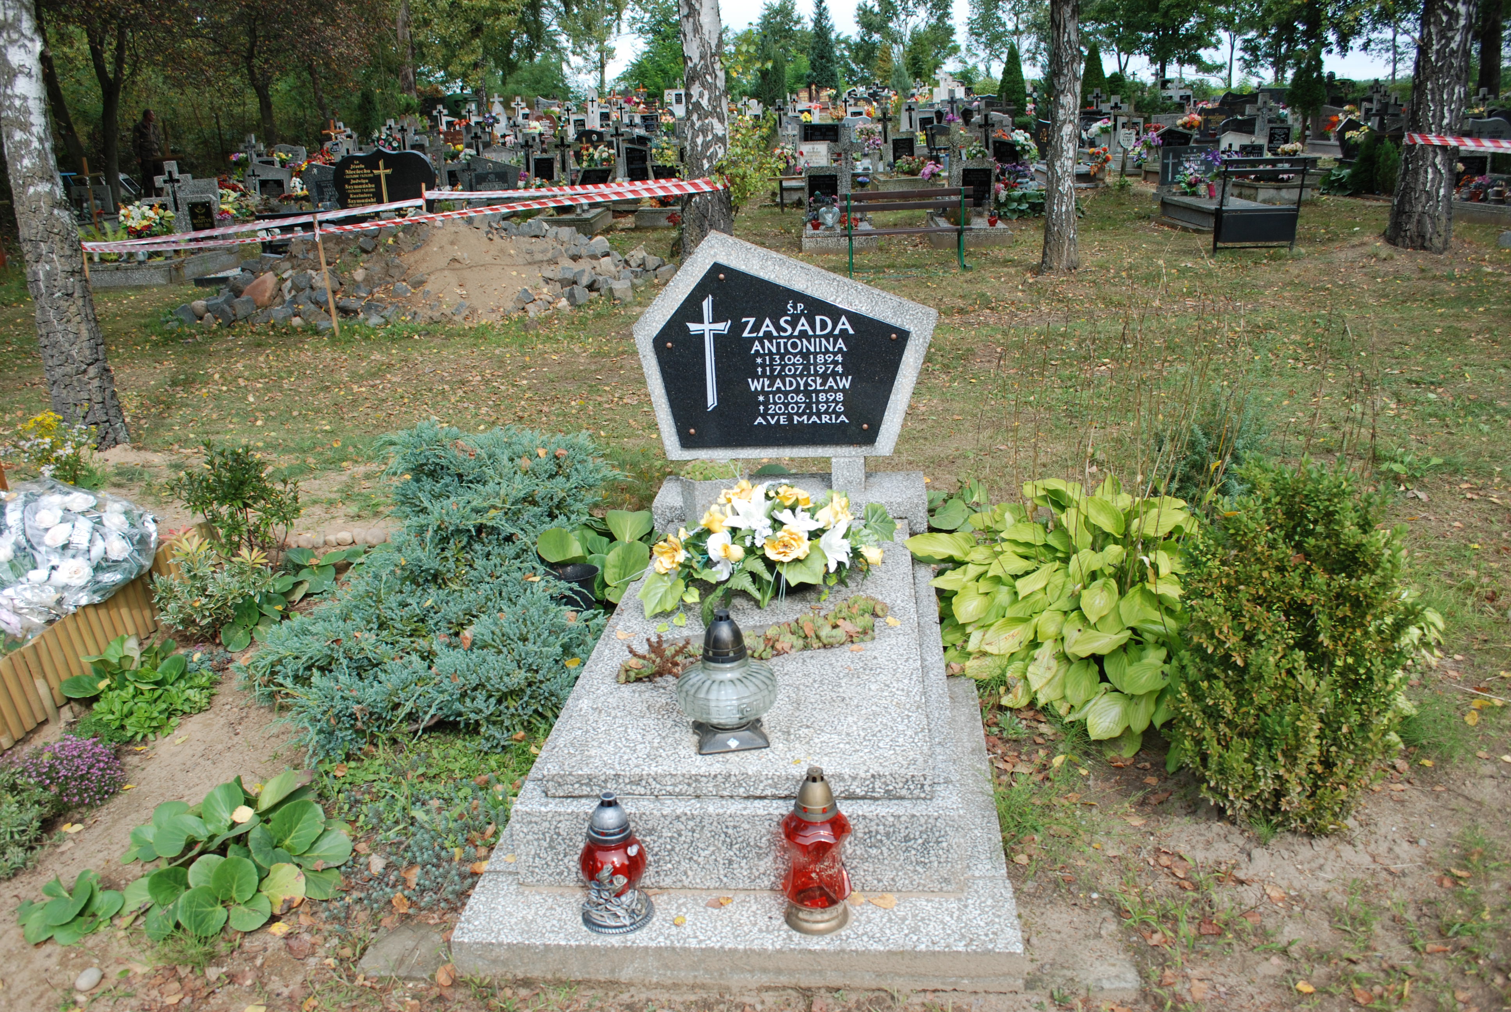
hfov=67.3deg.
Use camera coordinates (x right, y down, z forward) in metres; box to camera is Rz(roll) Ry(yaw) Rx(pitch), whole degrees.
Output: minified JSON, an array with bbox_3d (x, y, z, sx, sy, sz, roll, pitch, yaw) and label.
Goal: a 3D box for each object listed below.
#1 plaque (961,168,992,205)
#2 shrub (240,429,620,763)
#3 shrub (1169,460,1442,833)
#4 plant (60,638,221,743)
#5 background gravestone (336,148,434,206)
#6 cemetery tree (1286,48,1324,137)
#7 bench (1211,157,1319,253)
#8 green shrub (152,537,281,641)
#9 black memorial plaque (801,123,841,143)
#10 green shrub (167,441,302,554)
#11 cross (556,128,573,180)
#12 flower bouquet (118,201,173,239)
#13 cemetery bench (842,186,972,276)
[{"bbox_3d":[2.346,-3.414,12.039,0.300,0.390,0.030,-1,20,6],"label":"plaque"},{"bbox_3d":[-0.939,0.179,3.640,0.960,0.460,1.460,-1,20,6],"label":"shrub"},{"bbox_3d":[1.187,0.288,2.425,0.550,0.771,0.510,7,21,27],"label":"shrub"},{"bbox_3d":[-1.778,0.510,3.270,0.420,0.170,0.340,-15,23,-29],"label":"plant"},{"bbox_3d":[-4.843,-4.179,14.800,1.280,0.950,0.100,-1,19,6],"label":"background gravestone"},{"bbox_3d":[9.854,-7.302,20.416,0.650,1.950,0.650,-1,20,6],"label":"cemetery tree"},{"bbox_3d":[4.989,-2.993,11.286,0.860,0.880,0.520,-1,19,7],"label":"bench"},{"bbox_3d":[-1.800,0.260,3.730,0.410,0.307,0.370,-13,21,-26],"label":"green shrub"},{"bbox_3d":[0.950,-5.375,16.353,0.540,0.260,0.030,-1,20,6],"label":"black memorial plaque"},{"bbox_3d":[-2.006,-0.037,4.409,0.470,0.450,0.440,-13,22,-24],"label":"green shrub"},{"bbox_3d":[-3.000,-5.508,17.800,0.260,0.660,0.060,-1,19,6],"label":"cross"},{"bbox_3d":[-6.902,-3.225,12.820,0.560,0.400,0.420,-1,20,6],"label":"flower bouquet"},{"bbox_3d":[1.431,-2.679,11.039,1.250,0.810,0.520,-4,19,-3],"label":"cemetery bench"}]

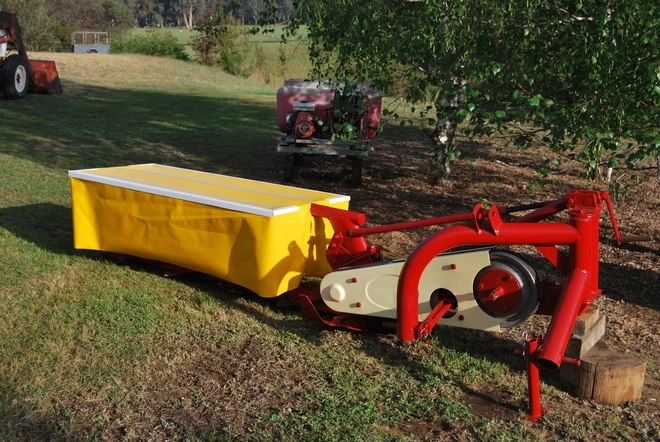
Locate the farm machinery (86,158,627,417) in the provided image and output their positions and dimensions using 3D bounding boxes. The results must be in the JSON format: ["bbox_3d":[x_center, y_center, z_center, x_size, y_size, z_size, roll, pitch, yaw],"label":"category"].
[{"bbox_3d":[-0.179,0.068,5.218,3.757,0.970,1.172,10,13,35],"label":"farm machinery"}]

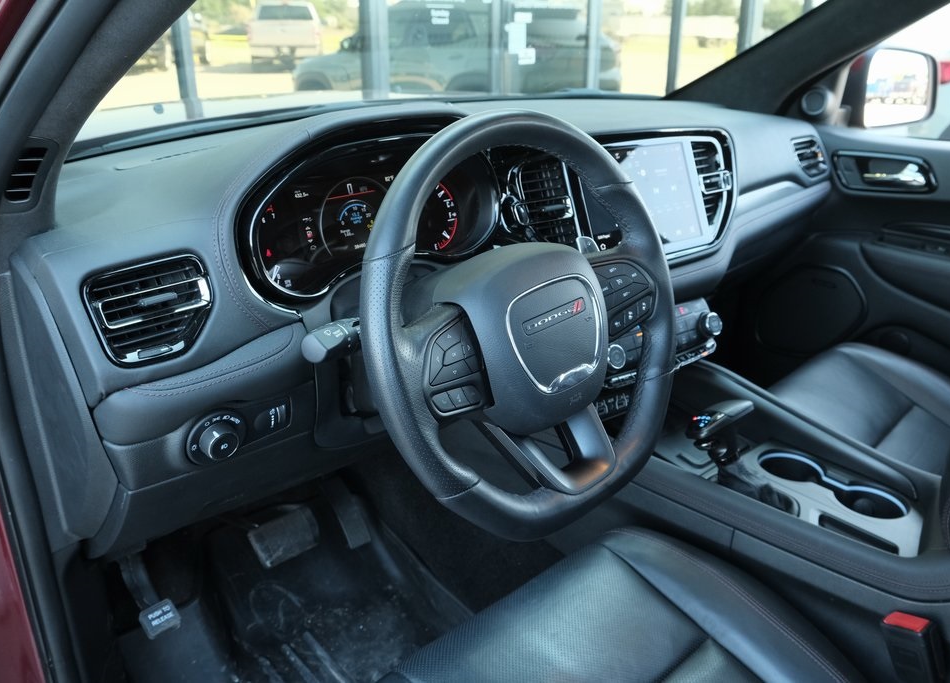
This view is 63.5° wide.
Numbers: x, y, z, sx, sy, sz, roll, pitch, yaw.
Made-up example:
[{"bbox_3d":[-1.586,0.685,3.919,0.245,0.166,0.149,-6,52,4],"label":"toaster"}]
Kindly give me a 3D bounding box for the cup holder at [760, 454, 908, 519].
[{"bbox_3d":[0.453,0.210,0.988,0.085,0.070,0.183,-19,29,-39],"label":"cup holder"}]

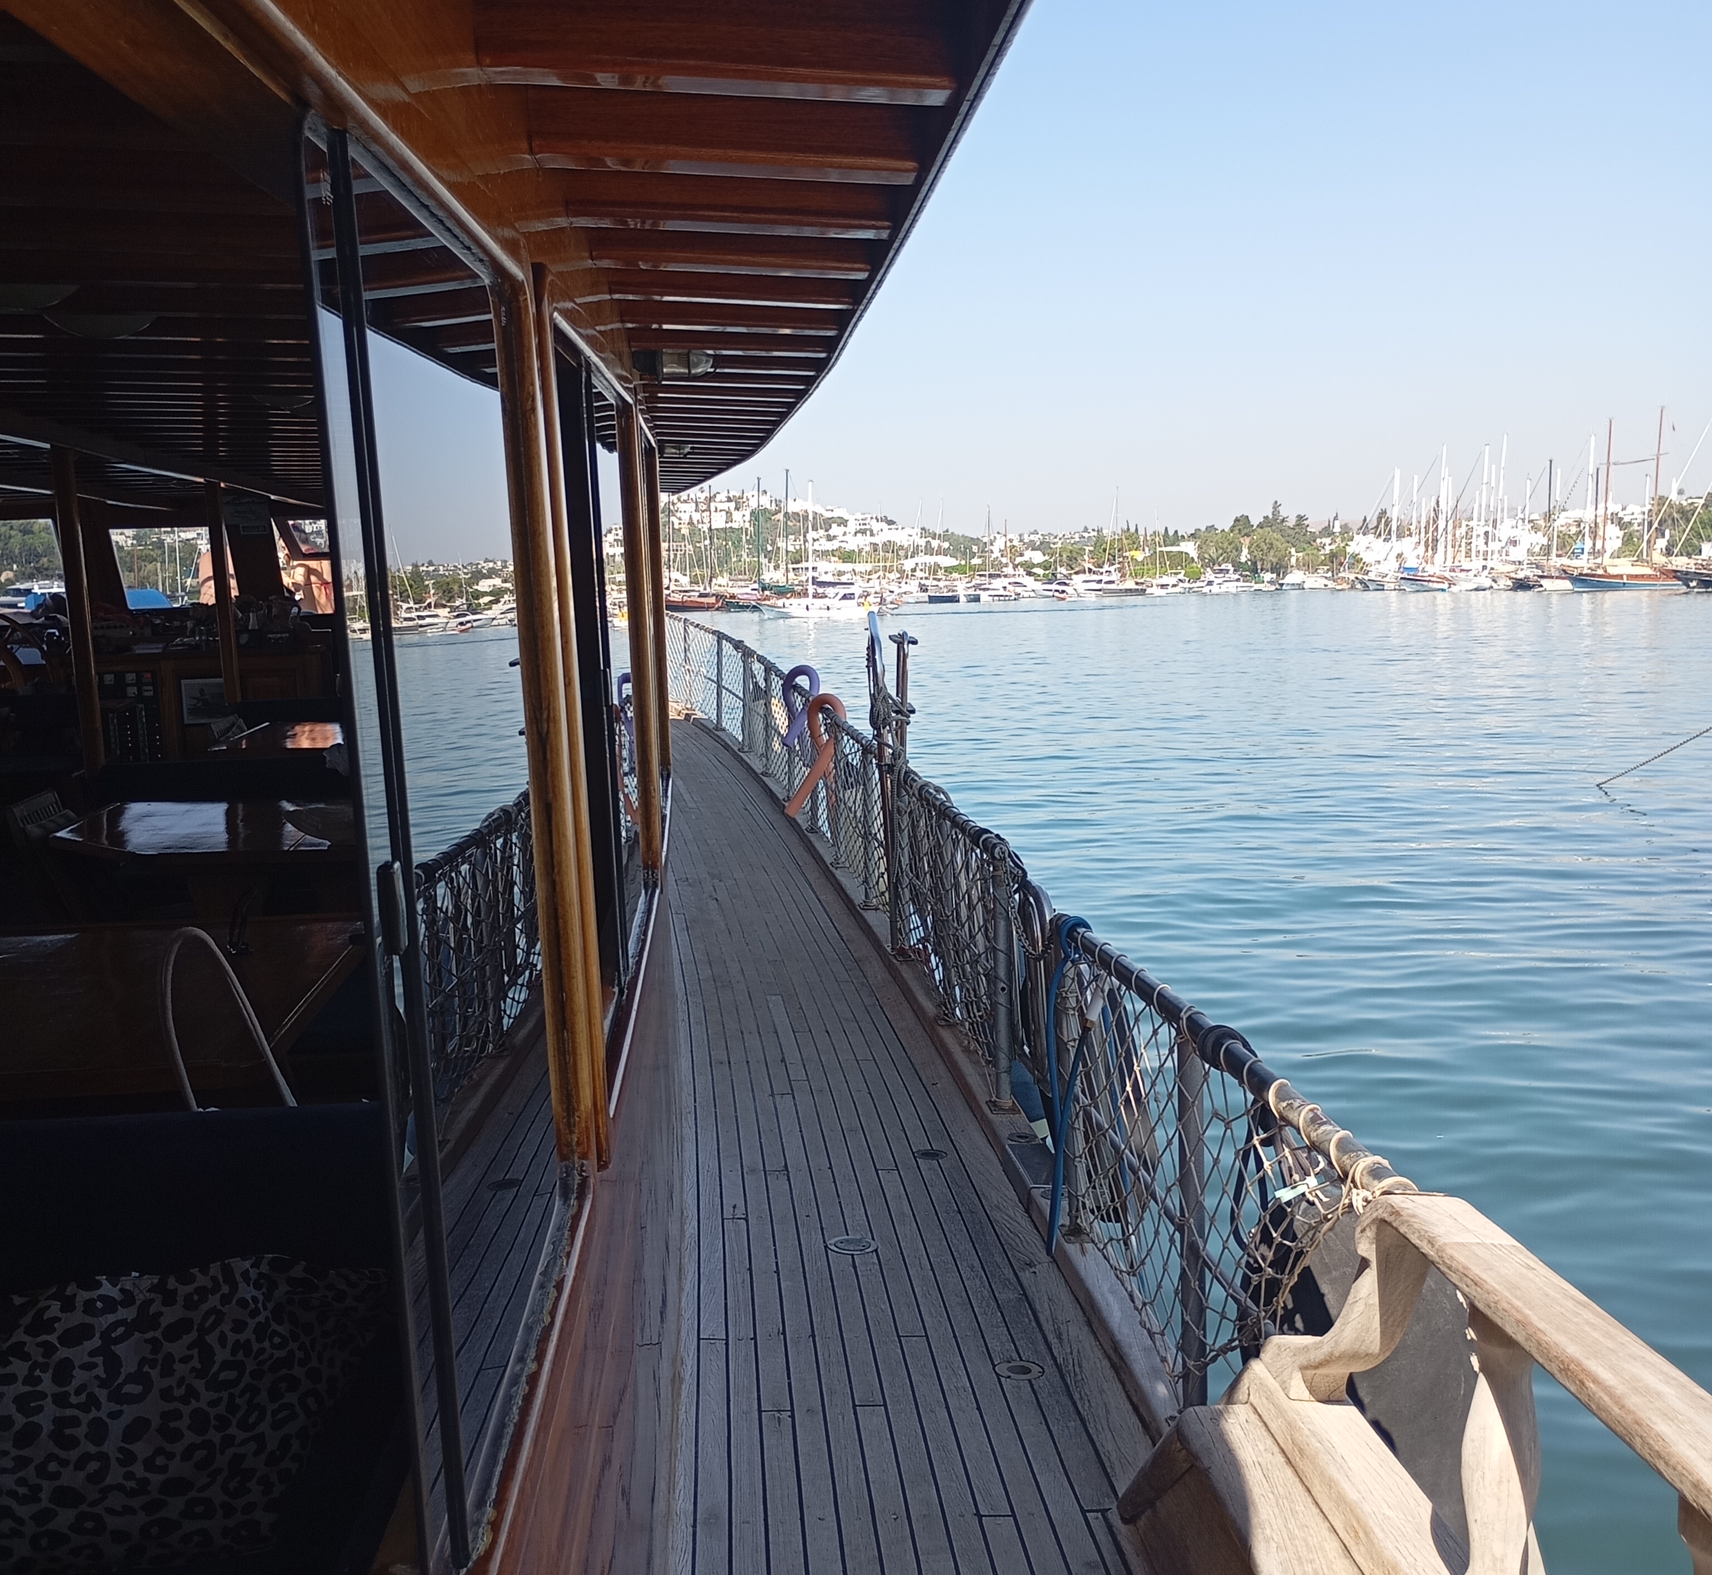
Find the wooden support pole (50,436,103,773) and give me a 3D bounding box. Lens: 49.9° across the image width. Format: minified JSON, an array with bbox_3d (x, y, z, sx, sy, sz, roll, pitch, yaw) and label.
[{"bbox_3d":[-2.276,-0.132,5.492,0.065,1.750,0.065,-3,6,-3],"label":"wooden support pole"}]

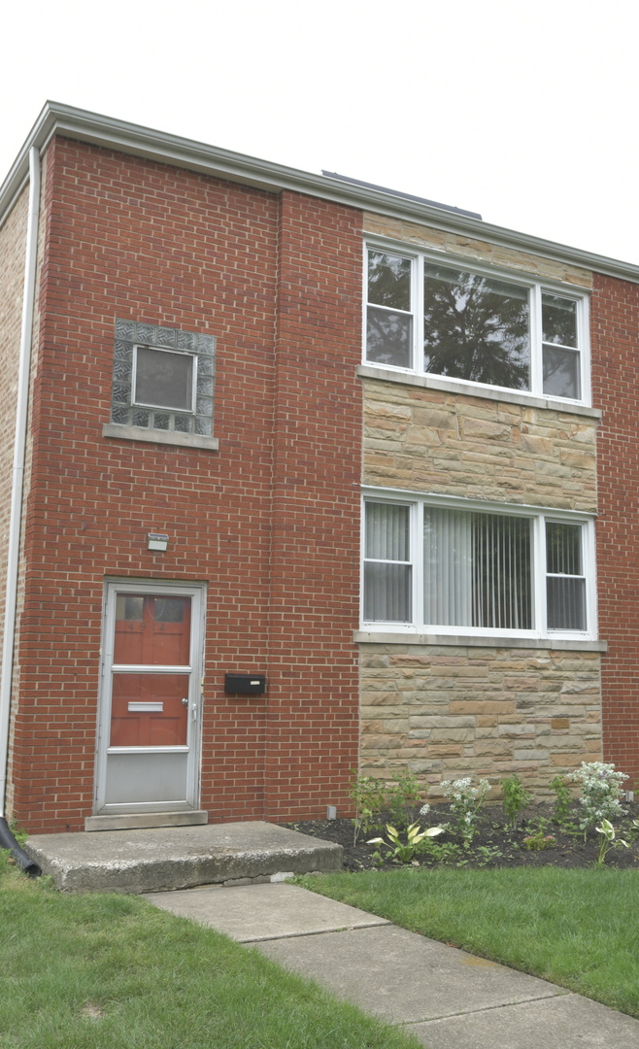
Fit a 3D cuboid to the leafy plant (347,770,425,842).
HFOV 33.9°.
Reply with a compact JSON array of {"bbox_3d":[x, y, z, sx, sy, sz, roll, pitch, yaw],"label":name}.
[{"bbox_3d":[0.624,2.580,9.636,0.750,0.590,0.650,6,-10,-28],"label":"leafy plant"}]

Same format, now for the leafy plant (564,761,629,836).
[{"bbox_3d":[2.685,2.683,10.219,0.600,0.680,0.580,1,-9,0],"label":"leafy plant"}]

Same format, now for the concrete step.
[{"bbox_3d":[-1.181,2.734,8.686,2.300,0.230,1.600,6,-10,-28],"label":"concrete step"}]

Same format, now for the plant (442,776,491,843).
[{"bbox_3d":[1.301,2.602,9.481,0.450,0.590,0.420,1,-9,0],"label":"plant"}]

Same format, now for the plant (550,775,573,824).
[{"bbox_3d":[2.490,2.826,10.782,0.260,0.470,0.260,1,-9,0],"label":"plant"}]

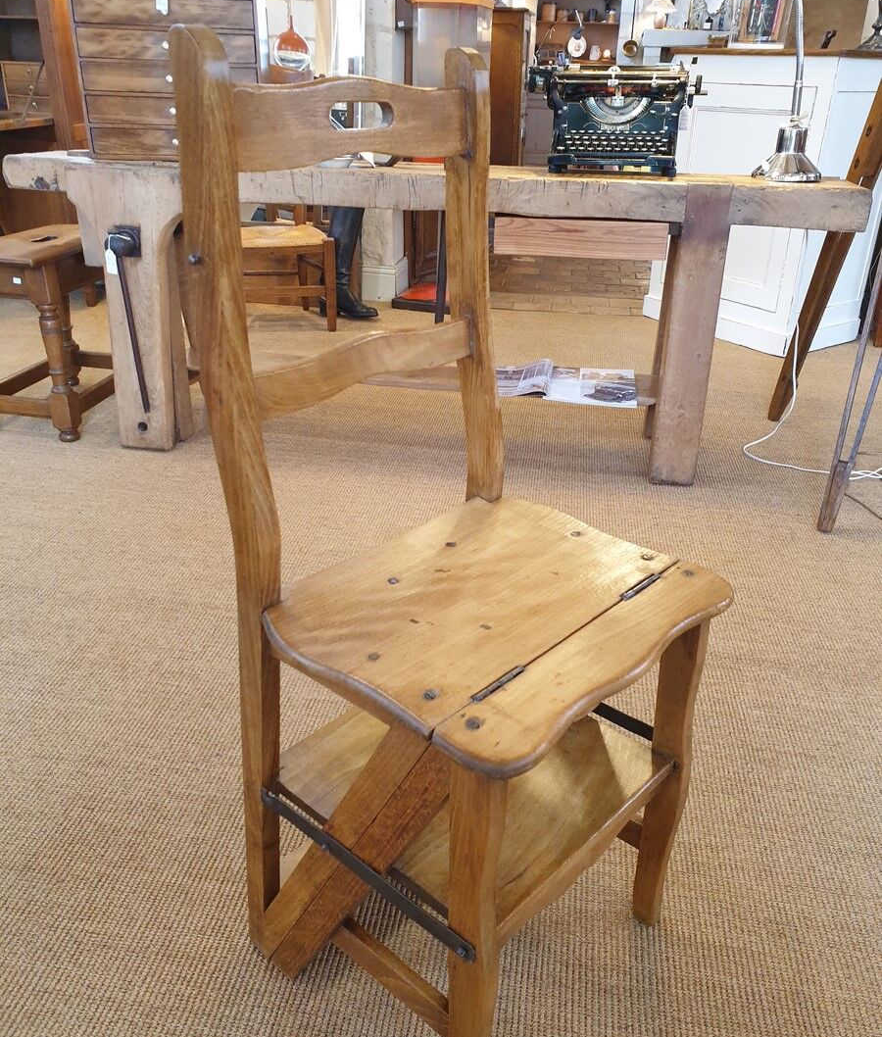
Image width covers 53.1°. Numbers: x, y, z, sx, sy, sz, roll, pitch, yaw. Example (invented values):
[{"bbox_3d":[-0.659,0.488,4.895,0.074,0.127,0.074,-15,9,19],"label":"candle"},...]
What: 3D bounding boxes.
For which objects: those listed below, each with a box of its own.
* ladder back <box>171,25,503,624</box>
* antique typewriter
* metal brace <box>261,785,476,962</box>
[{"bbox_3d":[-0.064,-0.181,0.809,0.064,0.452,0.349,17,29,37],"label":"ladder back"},{"bbox_3d":[0.402,-0.955,2.095,0.400,0.243,0.340,6,25,10],"label":"antique typewriter"},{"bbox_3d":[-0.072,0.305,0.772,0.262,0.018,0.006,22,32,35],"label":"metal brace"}]

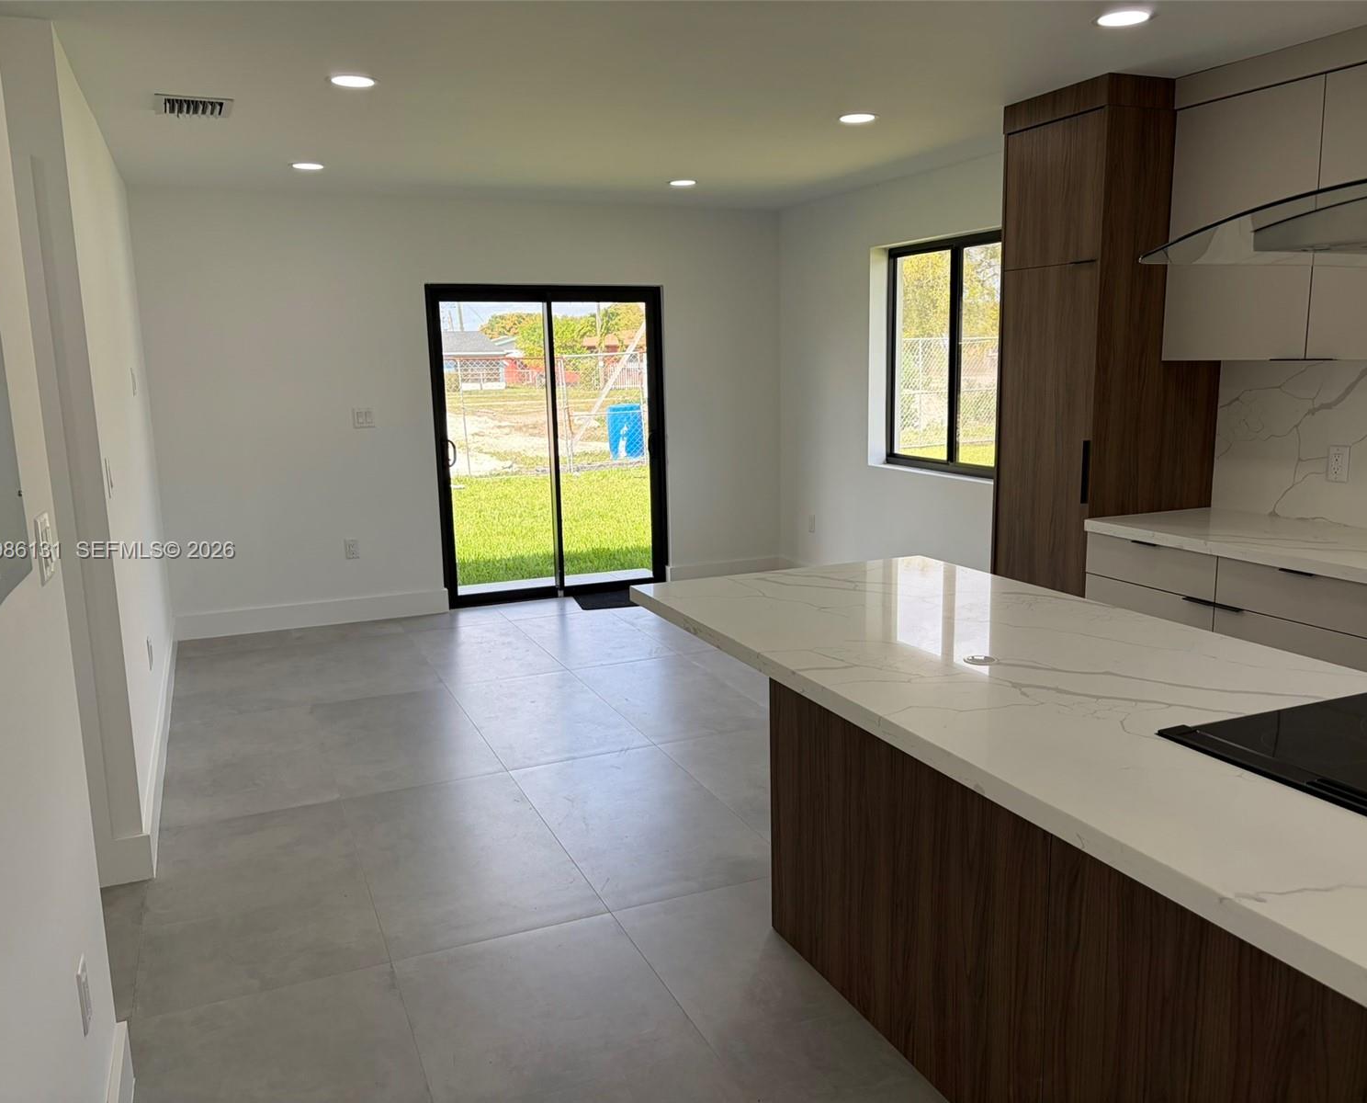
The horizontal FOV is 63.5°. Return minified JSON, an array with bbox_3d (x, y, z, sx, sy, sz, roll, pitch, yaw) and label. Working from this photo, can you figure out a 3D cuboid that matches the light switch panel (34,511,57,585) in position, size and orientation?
[{"bbox_3d":[-1.182,-0.007,2.047,0.009,0.117,0.122,-5,11,-22],"label":"light switch panel"}]

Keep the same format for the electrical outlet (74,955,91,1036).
[{"bbox_3d":[-1.092,0.804,2.014,0.009,0.118,0.073,-5,11,-22],"label":"electrical outlet"}]

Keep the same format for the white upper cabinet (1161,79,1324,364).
[{"bbox_3d":[2.018,-1.096,3.775,0.340,0.868,0.580,-6,11,-22],"label":"white upper cabinet"}]

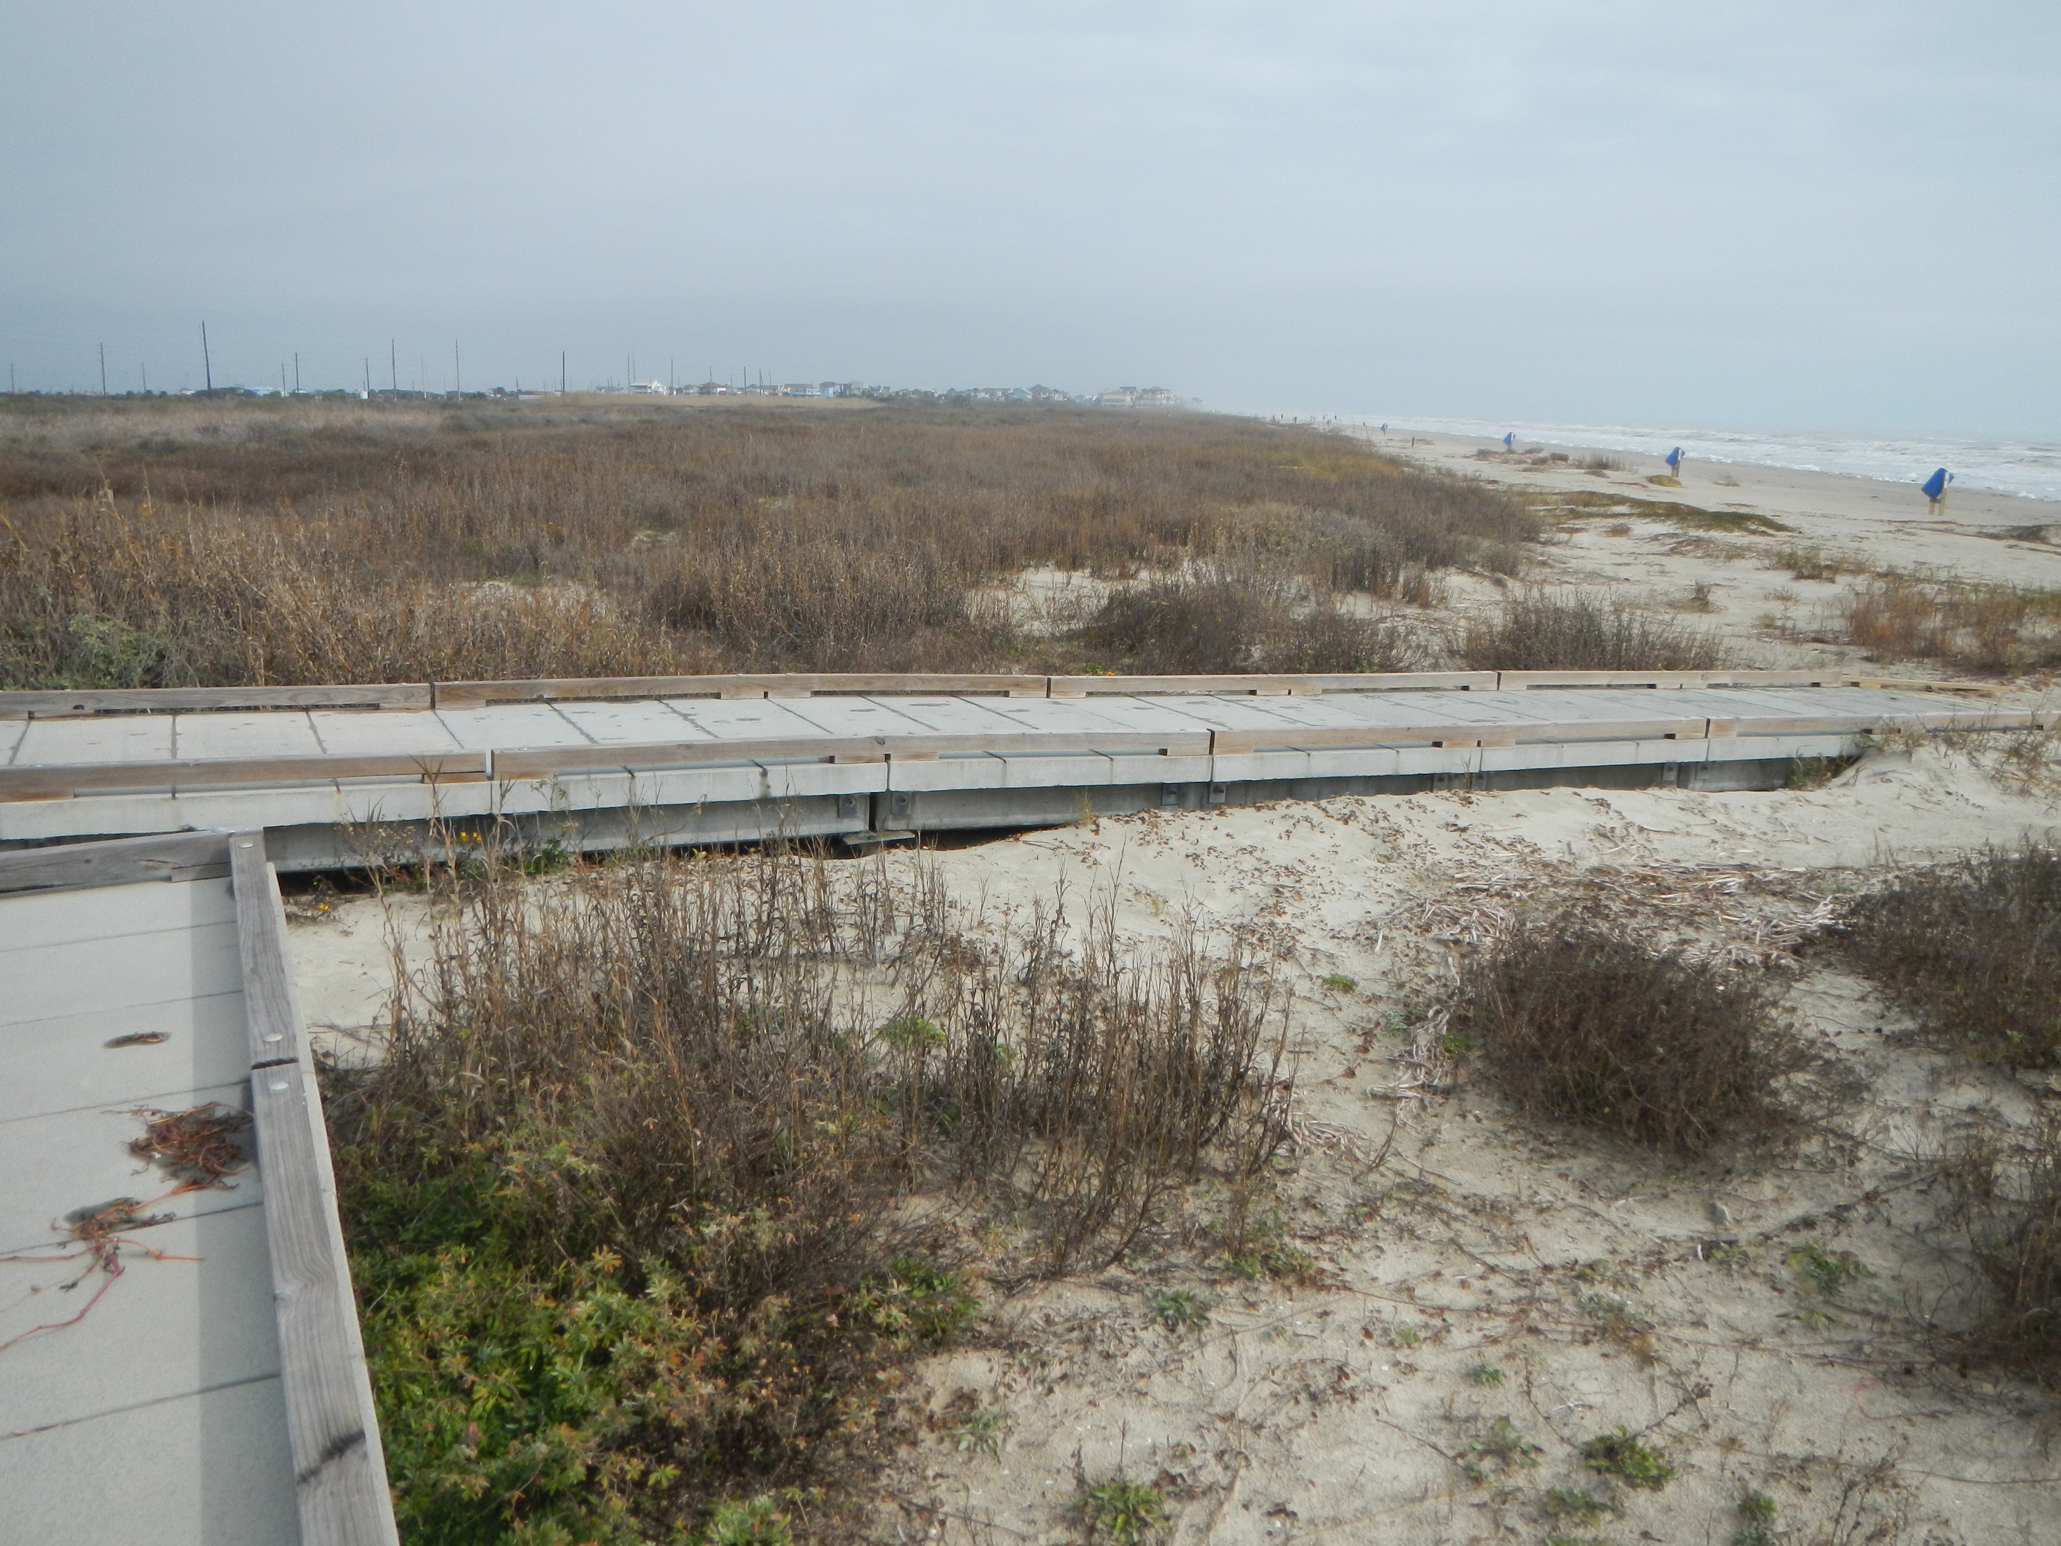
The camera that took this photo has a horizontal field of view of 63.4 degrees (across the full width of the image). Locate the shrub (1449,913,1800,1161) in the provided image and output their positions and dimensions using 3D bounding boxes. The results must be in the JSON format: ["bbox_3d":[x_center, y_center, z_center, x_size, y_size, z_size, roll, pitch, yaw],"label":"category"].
[{"bbox_3d":[2.091,0.834,5.828,1.220,0.540,1.100,6,13,20],"label":"shrub"}]

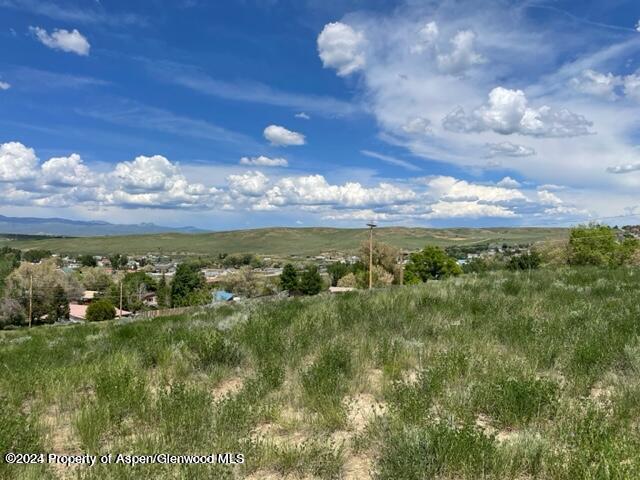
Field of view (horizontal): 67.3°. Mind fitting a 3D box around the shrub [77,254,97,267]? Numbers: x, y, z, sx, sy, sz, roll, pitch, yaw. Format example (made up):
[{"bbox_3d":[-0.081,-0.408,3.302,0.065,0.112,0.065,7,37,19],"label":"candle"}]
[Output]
[{"bbox_3d":[-125.754,11.088,260.000,9.736,6.491,8.762,1,1,0],"label":"shrub"}]

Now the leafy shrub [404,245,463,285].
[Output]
[{"bbox_3d":[17.709,3.901,75.000,9.049,6.397,8.144,1,1,0],"label":"leafy shrub"}]

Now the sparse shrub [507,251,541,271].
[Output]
[{"bbox_3d":[26.247,2.644,62.000,4.385,2.580,3.947,1,1,0],"label":"sparse shrub"}]

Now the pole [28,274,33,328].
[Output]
[{"bbox_3d":[-49.384,10.491,82.000,0.320,9.212,0.320,1,1,0],"label":"pole"}]

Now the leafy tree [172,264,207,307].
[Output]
[{"bbox_3d":[-32.827,11.234,120.000,8.987,11.234,8.088,1,1,0],"label":"leafy tree"}]

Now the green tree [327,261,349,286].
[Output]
[{"bbox_3d":[3.823,7.536,105.000,4.805,5.242,4.325,1,1,0],"label":"green tree"}]

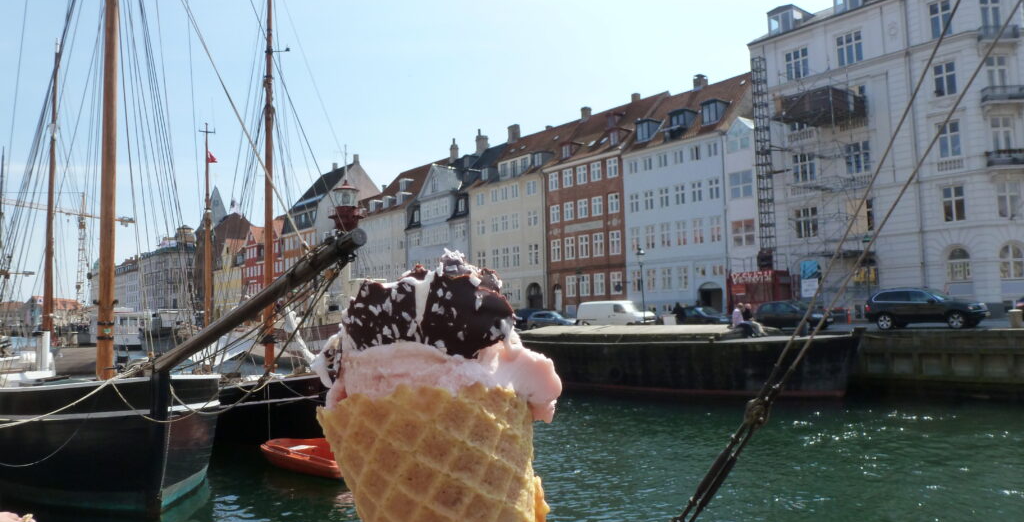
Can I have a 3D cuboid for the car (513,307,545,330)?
[{"bbox_3d":[2.092,4.500,54.000,1.800,1.720,4.400,3,-7,-41],"label":"car"}]

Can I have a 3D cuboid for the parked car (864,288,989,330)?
[{"bbox_3d":[17.647,2.022,30.300,1.870,1.720,4.670,3,-7,-41],"label":"parked car"}]

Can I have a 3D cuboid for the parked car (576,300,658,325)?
[{"bbox_3d":[6.520,3.413,44.300,1.880,1.940,4.800,3,-7,-41],"label":"parked car"}]

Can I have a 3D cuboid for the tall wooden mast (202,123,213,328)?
[{"bbox_3d":[-11.253,-0.836,26.394,0.250,8.630,0.250,3,-7,-41],"label":"tall wooden mast"}]

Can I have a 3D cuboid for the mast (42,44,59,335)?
[{"bbox_3d":[-12.568,-1.784,19.396,0.260,8.663,0.260,3,-7,-41],"label":"mast"}]

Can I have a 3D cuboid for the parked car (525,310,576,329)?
[{"bbox_3d":[2.649,4.202,49.500,1.730,1.470,4.050,3,-7,-41],"label":"parked car"}]

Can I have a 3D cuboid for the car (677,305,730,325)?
[{"bbox_3d":[11.733,3.494,43.500,1.720,1.430,4.100,2,-6,-29],"label":"car"}]

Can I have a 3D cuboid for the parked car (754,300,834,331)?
[{"bbox_3d":[14.563,2.791,36.600,1.700,1.460,4.000,3,-7,-41],"label":"parked car"}]

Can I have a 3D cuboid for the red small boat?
[{"bbox_3d":[-3.747,4.136,14.734,3.500,0.580,1.550,-4,-6,33],"label":"red small boat"}]

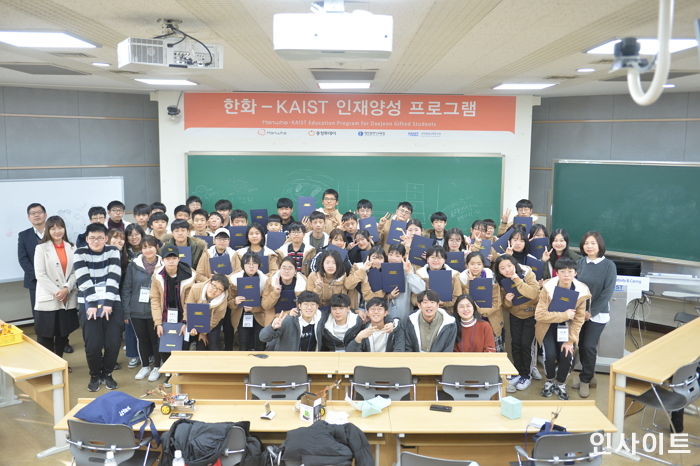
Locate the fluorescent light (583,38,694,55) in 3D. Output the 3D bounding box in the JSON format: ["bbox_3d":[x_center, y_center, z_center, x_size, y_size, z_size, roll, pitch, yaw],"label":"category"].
[{"bbox_3d":[2.165,-1.365,4.805,0.660,0.070,0.680,0,7,0],"label":"fluorescent light"}]

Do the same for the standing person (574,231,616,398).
[{"bbox_3d":[2.423,0.808,6.553,0.430,1.630,0.380,2,8,14],"label":"standing person"}]

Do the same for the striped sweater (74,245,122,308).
[{"bbox_3d":[-2.450,0.417,6.437,0.470,0.620,0.330,-1,8,-15],"label":"striped sweater"}]

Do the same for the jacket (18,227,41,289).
[{"bbox_3d":[-3.687,0.301,7.821,0.500,0.730,0.320,-3,9,-20],"label":"jacket"}]

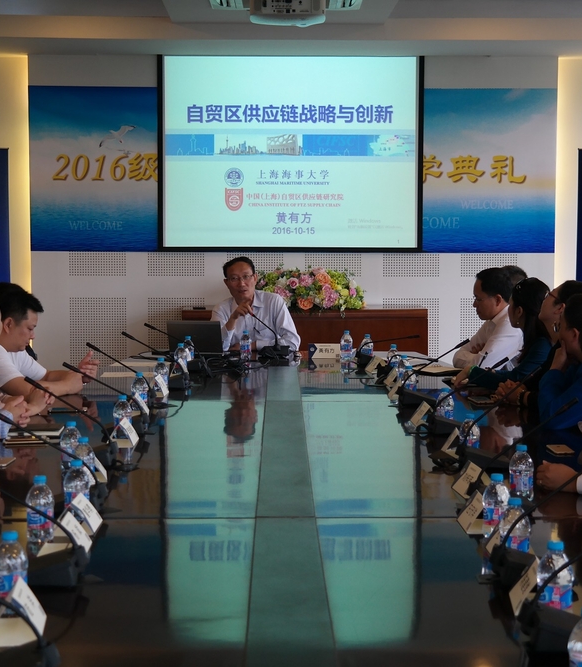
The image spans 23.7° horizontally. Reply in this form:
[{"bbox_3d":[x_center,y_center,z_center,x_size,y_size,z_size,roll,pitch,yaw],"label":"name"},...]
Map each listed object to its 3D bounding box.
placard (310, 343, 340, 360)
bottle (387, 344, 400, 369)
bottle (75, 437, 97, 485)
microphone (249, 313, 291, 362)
[{"bbox_3d":[0.183,0.098,7.405,0.178,0.080,0.080,0,4,0],"label":"placard"},{"bbox_3d":[0.515,0.128,6.950,0.065,0.148,0.065,0,4,0],"label":"bottle"},{"bbox_3d":[-0.553,0.352,3.722,0.063,0.149,0.063,0,4,0],"label":"bottle"},{"bbox_3d":[-0.118,0.008,8.030,0.180,0.245,0.350,-2,4,-23],"label":"microphone"}]

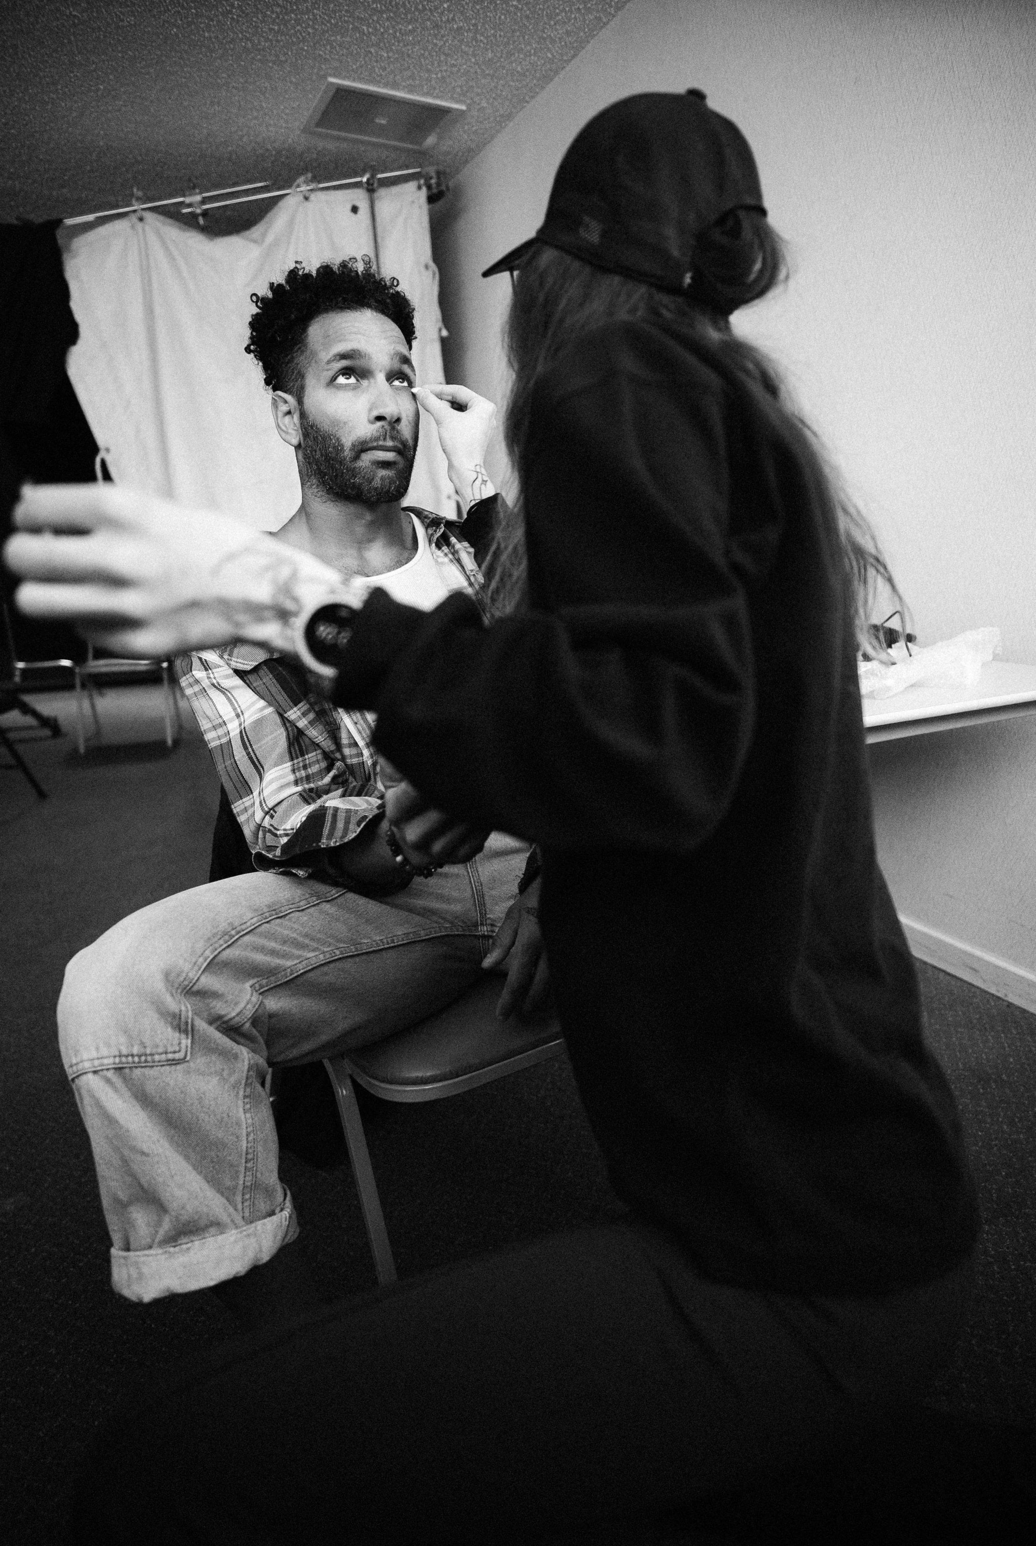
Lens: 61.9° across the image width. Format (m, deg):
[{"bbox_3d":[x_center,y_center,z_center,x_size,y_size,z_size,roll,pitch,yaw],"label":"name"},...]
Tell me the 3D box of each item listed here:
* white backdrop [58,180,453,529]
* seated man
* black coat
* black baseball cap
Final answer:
[{"bbox_3d":[-1.167,-1.410,4.009,1.754,2.150,0.180,2,16,14],"label":"white backdrop"},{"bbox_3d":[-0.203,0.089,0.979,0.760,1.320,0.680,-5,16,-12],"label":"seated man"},{"bbox_3d":[0.124,-0.022,0.732,0.510,0.670,0.540,8,18,31],"label":"black coat"},{"bbox_3d":[0.089,-0.473,0.735,0.260,0.158,0.170,29,31,34],"label":"black baseball cap"}]

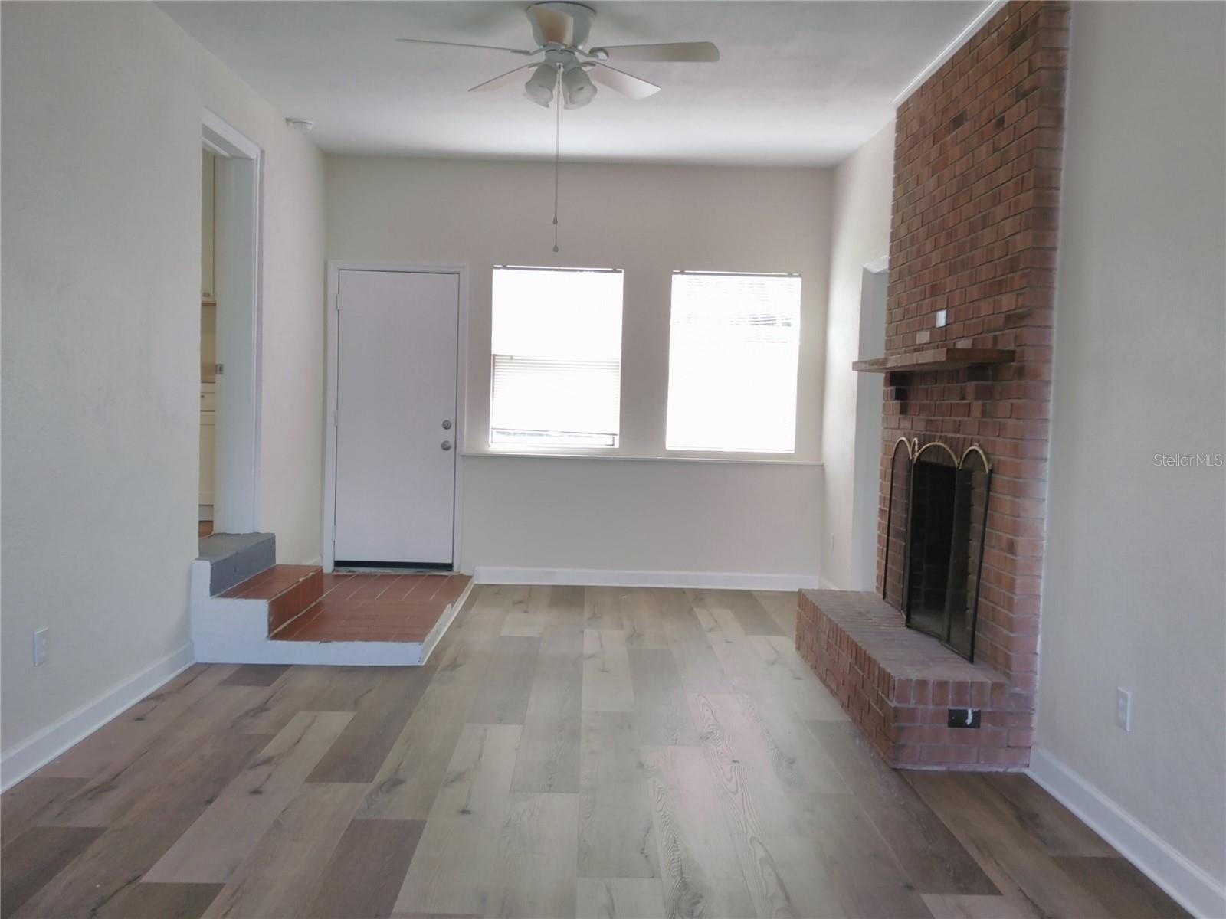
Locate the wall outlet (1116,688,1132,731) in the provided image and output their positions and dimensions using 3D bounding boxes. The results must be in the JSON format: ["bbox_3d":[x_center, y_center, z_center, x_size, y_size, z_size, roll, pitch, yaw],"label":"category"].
[{"bbox_3d":[1.532,0.754,2.981,0.010,0.115,0.072,1,4,-1],"label":"wall outlet"}]

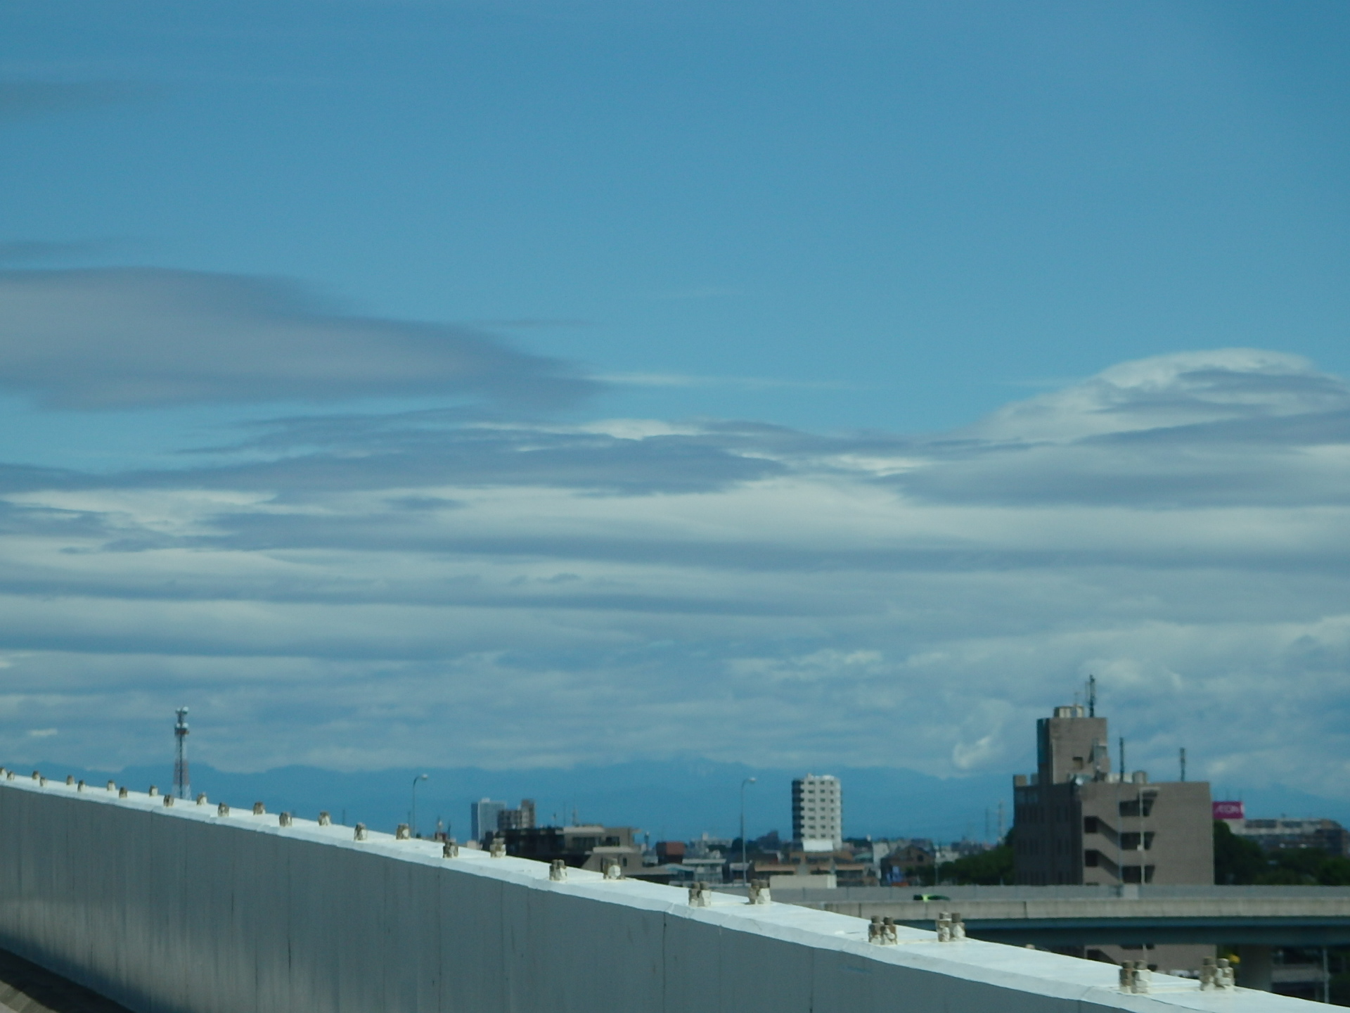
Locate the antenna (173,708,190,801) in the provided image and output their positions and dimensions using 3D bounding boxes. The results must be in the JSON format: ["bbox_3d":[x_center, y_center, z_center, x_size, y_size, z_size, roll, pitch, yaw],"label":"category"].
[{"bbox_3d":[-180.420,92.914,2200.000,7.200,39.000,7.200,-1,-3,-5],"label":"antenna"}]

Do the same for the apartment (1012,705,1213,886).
[{"bbox_3d":[40.811,31.616,560.000,13.700,26.000,13.200,0,-3,-24],"label":"apartment"}]

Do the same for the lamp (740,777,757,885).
[{"bbox_3d":[5.980,26.632,490.000,0.400,9.200,1.900,1,-4,-40],"label":"lamp"}]

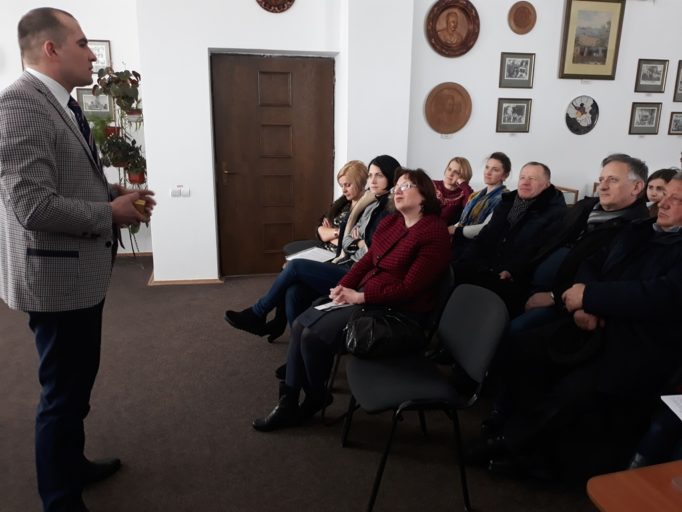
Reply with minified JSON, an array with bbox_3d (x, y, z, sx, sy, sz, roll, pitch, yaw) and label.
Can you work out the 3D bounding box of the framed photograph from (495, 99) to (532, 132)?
[{"bbox_3d":[1.791,-1.440,5.471,0.372,0.335,0.030,-2,13,-10],"label":"framed photograph"}]

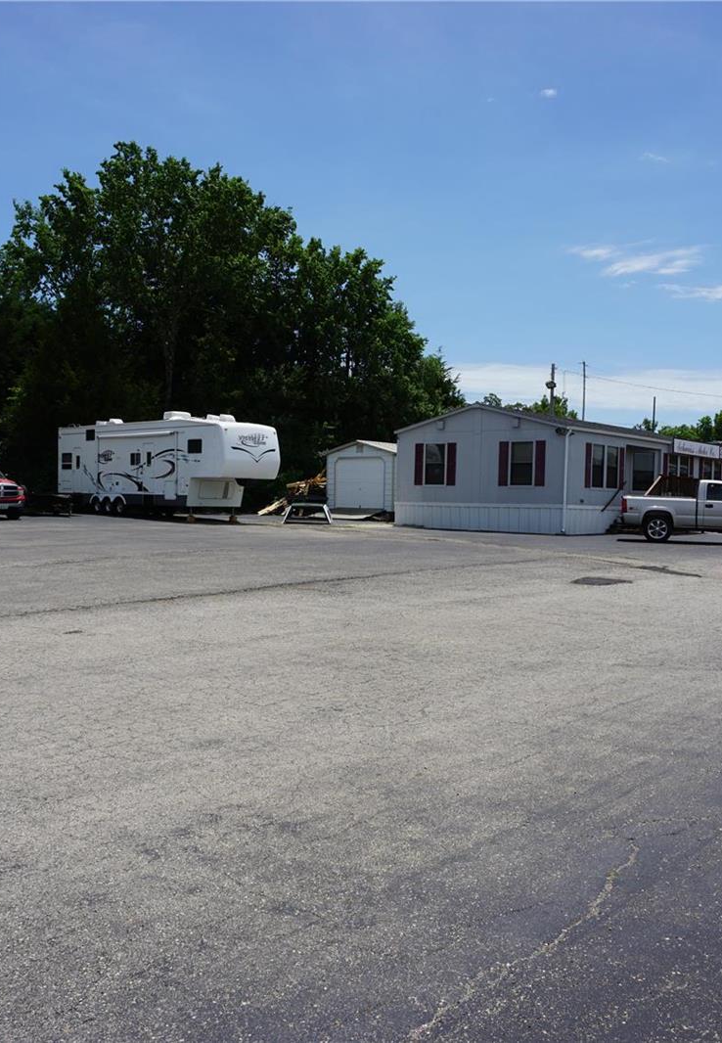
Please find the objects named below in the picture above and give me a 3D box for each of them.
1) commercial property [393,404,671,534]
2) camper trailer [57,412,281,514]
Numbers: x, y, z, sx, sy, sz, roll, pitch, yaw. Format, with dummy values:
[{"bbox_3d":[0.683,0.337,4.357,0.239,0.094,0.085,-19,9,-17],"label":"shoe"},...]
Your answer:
[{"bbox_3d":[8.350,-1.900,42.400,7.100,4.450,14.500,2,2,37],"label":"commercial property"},{"bbox_3d":[-7.600,-2.140,39.800,2.500,3.870,11.500,0,2,-44],"label":"camper trailer"}]

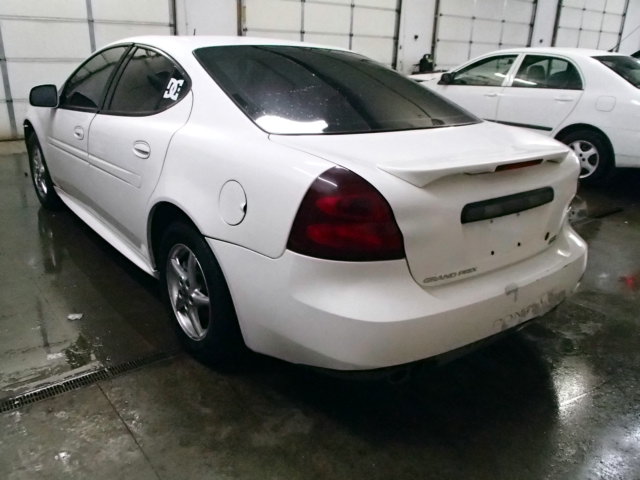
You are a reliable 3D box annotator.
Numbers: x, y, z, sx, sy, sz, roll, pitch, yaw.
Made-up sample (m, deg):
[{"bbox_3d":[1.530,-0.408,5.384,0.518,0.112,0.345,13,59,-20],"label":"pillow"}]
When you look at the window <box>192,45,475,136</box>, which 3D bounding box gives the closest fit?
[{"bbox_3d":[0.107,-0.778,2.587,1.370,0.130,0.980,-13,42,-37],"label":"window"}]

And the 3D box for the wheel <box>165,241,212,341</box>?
[{"bbox_3d":[-0.534,0.225,2.400,0.170,0.455,0.455,-13,25,-37],"label":"wheel"}]

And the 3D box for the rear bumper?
[{"bbox_3d":[0.512,0.105,2.320,1.810,0.460,0.860,-13,25,-37],"label":"rear bumper"}]

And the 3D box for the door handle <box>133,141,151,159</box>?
[{"bbox_3d":[-0.826,-0.425,2.423,0.045,0.095,0.200,-13,25,-37],"label":"door handle"}]

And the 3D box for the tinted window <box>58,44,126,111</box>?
[{"bbox_3d":[-1.511,-1.059,3.399,0.070,0.450,0.980,15,7,-43],"label":"tinted window"}]

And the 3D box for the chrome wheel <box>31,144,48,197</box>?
[{"bbox_3d":[-2.302,-0.597,4.420,0.170,0.450,0.450,-13,25,-37],"label":"chrome wheel"}]

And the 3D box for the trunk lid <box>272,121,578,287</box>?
[{"bbox_3d":[0.543,-0.213,2.190,1.400,0.470,0.690,-13,25,-37],"label":"trunk lid"}]

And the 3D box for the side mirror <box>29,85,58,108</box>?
[{"bbox_3d":[-1.884,-0.980,3.536,0.210,0.160,0.130,-13,25,-37],"label":"side mirror"}]

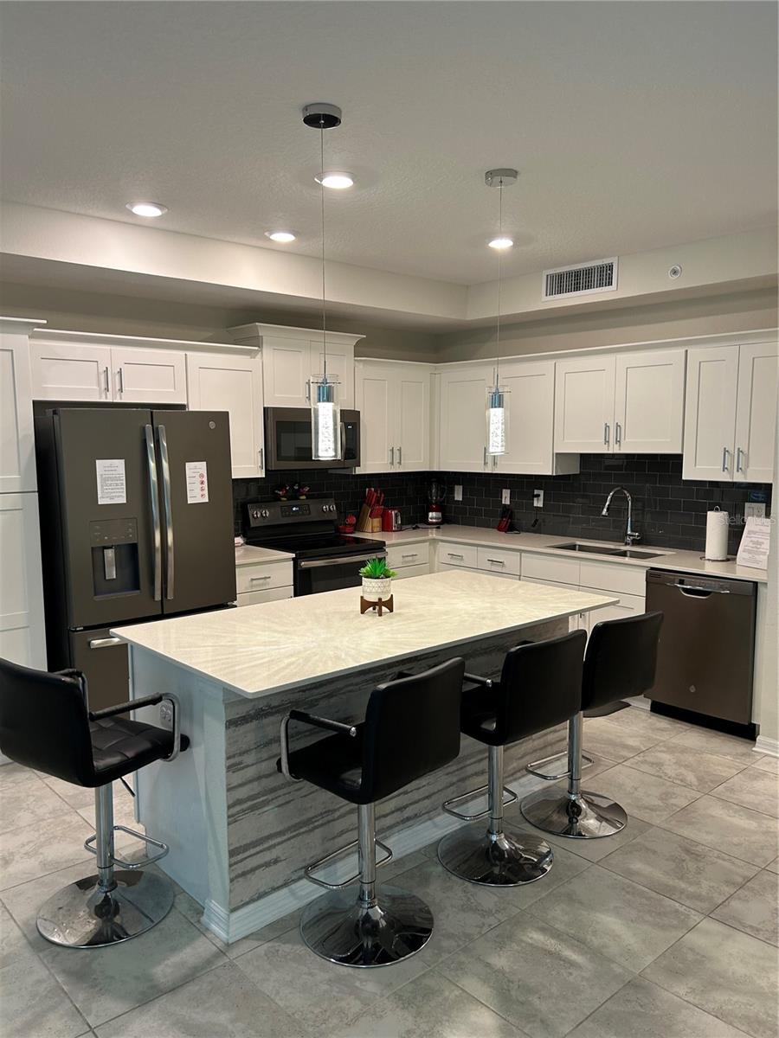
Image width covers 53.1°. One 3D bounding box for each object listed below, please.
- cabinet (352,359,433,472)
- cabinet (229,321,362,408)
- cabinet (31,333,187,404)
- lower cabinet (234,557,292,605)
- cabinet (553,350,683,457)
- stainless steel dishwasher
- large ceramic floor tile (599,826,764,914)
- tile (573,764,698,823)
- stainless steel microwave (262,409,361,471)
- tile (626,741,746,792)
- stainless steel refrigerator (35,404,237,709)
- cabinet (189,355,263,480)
[{"bbox_3d":[-0.066,-0.761,5.974,0.767,0.812,0.340,-5,8,-41],"label":"cabinet"},{"bbox_3d":[-0.620,-1.018,5.428,0.860,0.513,0.385,-5,8,-41],"label":"cabinet"},{"bbox_3d":[-1.673,-0.837,4.550,0.925,0.327,0.318,-5,8,-42],"label":"cabinet"},{"bbox_3d":[-0.988,0.693,5.094,0.465,0.885,0.630,-5,8,-41],"label":"lower cabinet"},{"bbox_3d":[1.549,-0.734,5.049,0.318,0.613,0.924,-5,8,-42],"label":"cabinet"},{"bbox_3d":[1.911,0.701,4.514,0.610,0.808,0.608,-5,8,-42],"label":"stainless steel dishwasher"},{"bbox_3d":[1.106,1.330,2.977,0.443,0.010,0.443,-5,8,-42],"label":"large ceramic floor tile"},{"bbox_3d":[1.141,1.266,3.605,0.443,0.010,0.443,-5,8,-42],"label":"tile"},{"bbox_3d":[-0.621,-0.557,5.452,0.760,0.398,0.425,-5,8,-42],"label":"stainless steel microwave"},{"bbox_3d":[1.493,1.251,3.937,0.446,0.011,0.446,-5,8,-41],"label":"tile"},{"bbox_3d":[-1.479,0.301,4.355,0.905,1.777,0.910,-5,8,-42],"label":"stainless steel refrigerator"},{"bbox_3d":[-1.126,-0.652,5.060,0.540,0.771,0.318,-5,8,-42],"label":"cabinet"}]

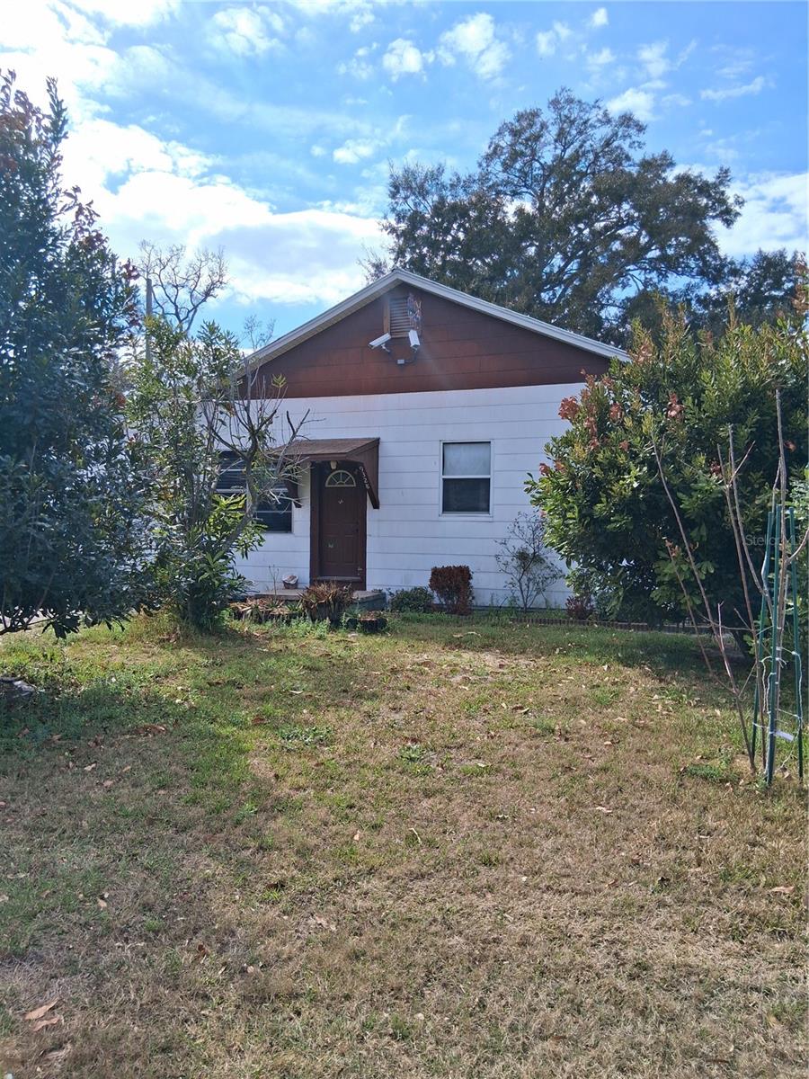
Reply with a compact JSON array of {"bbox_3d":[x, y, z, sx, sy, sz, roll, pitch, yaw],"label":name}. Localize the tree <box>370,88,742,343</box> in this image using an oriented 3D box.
[{"bbox_3d":[5.809,-8.161,30.973,14.200,18.171,13.500,1,1,11],"label":"tree"}]

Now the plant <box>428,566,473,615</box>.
[{"bbox_3d":[0.751,0.824,13.150,0.700,0.817,0.620,1,1,3],"label":"plant"}]

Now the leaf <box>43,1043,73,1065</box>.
[{"bbox_3d":[-0.964,1.429,2.254,0.050,0.025,0.083,1,1,33],"label":"leaf"}]

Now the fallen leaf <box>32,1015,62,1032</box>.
[{"bbox_3d":[-1.051,1.425,2.386,0.038,0.022,0.080,2,2,40],"label":"fallen leaf"}]

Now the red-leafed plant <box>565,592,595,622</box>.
[{"bbox_3d":[2.676,1.025,12.400,0.450,0.468,0.420,1,1,12],"label":"red-leafed plant"}]

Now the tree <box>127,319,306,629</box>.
[{"bbox_3d":[-2.628,-0.913,11.200,2.500,4.274,2.300,0,1,-13],"label":"tree"}]

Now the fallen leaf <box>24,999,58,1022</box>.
[{"bbox_3d":[-1.099,1.423,2.457,0.045,0.025,0.115,1,1,28],"label":"fallen leaf"}]

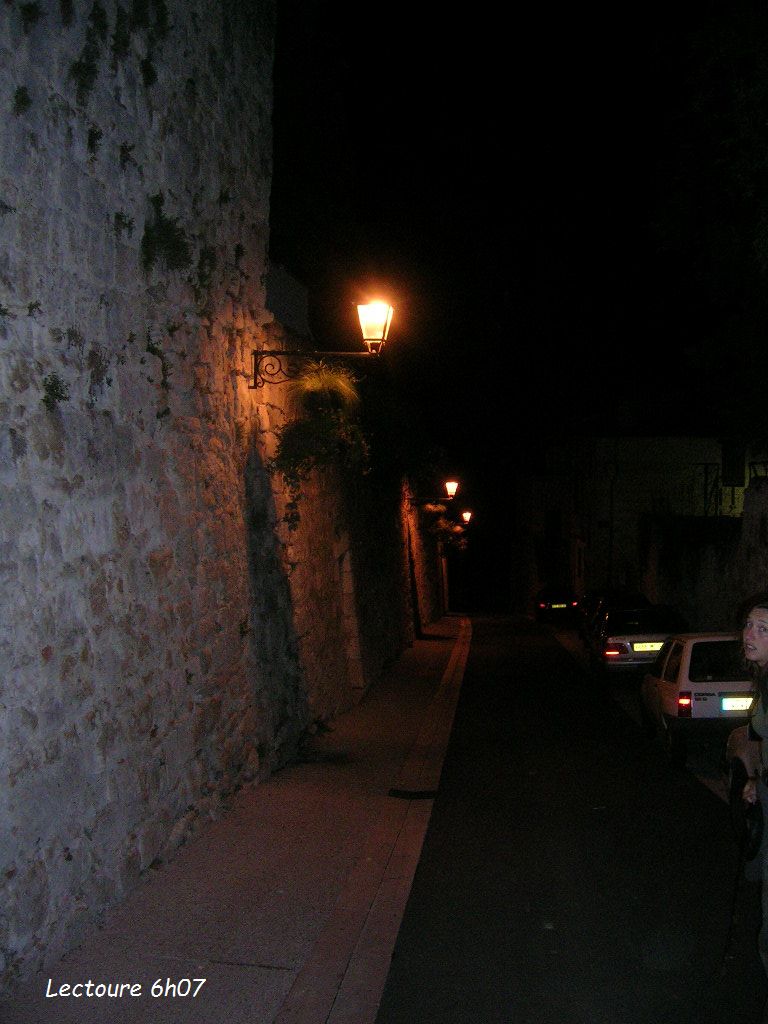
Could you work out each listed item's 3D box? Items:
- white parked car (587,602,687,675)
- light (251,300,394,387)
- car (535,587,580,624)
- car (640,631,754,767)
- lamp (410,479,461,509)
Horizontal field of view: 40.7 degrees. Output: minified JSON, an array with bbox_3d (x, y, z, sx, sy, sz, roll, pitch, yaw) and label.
[{"bbox_3d":[4.680,2.470,19.500,1.680,1.400,4.400,0,-4,6],"label":"white parked car"},{"bbox_3d":[-0.620,-1.750,10.500,1.430,0.890,0.400,1,-4,6],"label":"light"},{"bbox_3d":[7.050,3.880,42.300,1.660,1.430,4.000,0,-4,6],"label":"car"},{"bbox_3d":[3.910,2.050,12.350,1.540,1.370,3.650,0,-4,6],"label":"car"},{"bbox_3d":[1.450,-0.510,29.800,1.430,0.870,0.400,1,-4,6],"label":"lamp"}]

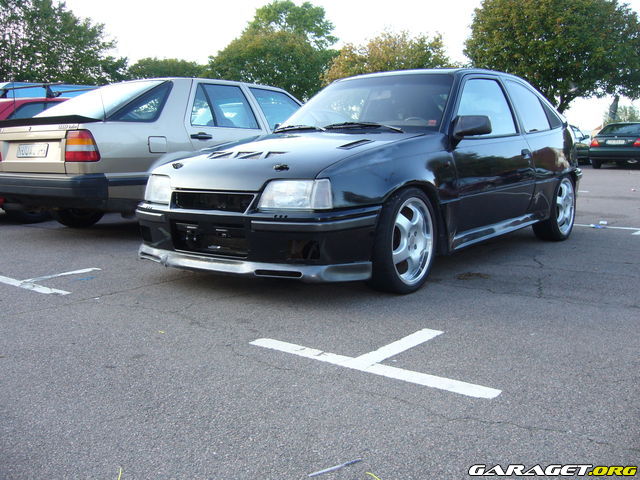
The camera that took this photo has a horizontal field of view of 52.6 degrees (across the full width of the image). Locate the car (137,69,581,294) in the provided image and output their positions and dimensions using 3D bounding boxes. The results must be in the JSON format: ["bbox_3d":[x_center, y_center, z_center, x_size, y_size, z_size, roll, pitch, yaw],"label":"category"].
[{"bbox_3d":[0.607,-0.569,4.777,1.700,1.320,4.000,6,10,37],"label":"car"}]

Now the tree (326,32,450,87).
[{"bbox_3d":[3.318,-6.856,31.344,6.600,6.260,6.600,0,8,0],"label":"tree"}]

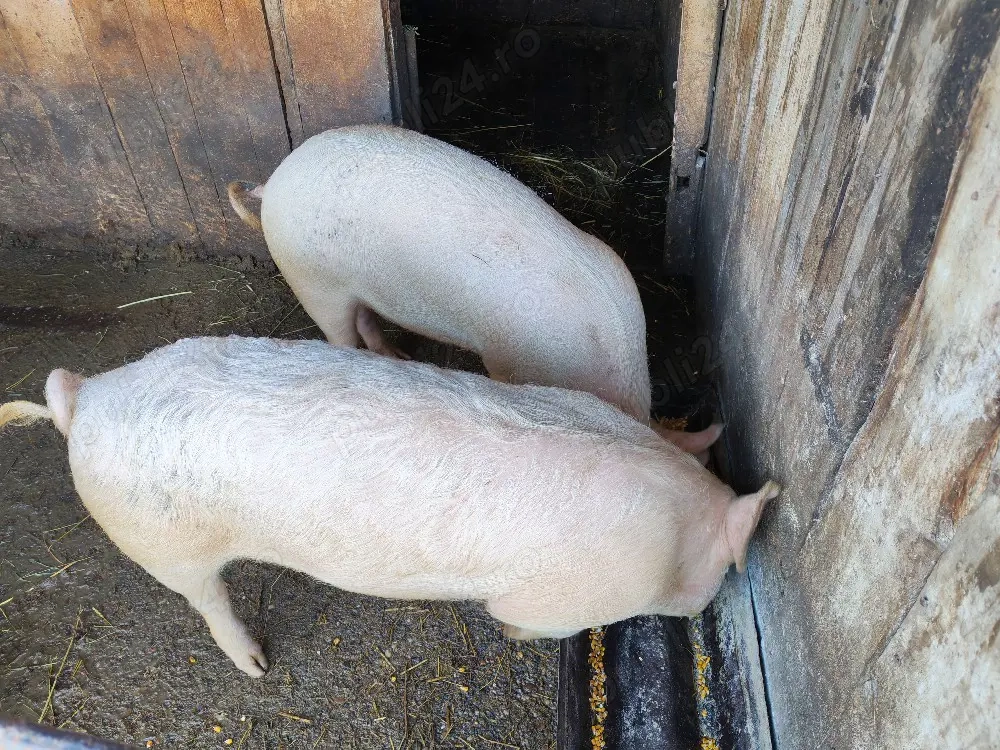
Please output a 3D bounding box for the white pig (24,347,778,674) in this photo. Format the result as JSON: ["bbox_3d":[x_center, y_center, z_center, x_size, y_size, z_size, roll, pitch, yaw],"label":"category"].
[{"bbox_3d":[-0.141,0.231,1.296,1.226,0.593,0.361,4,40,8],"label":"white pig"}]

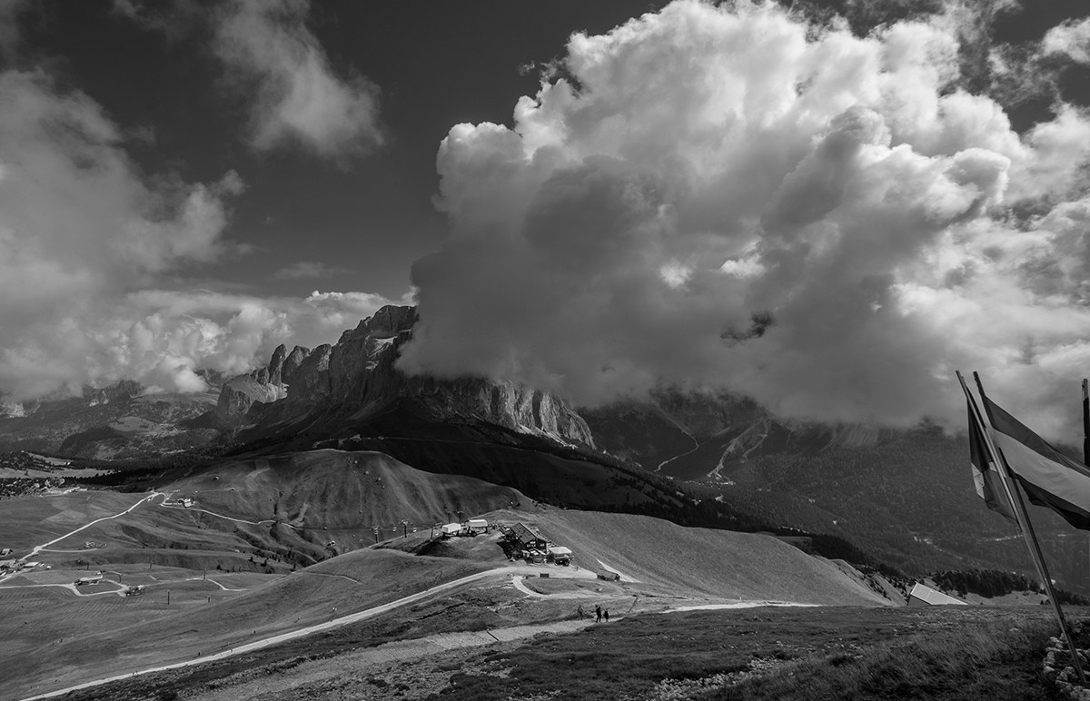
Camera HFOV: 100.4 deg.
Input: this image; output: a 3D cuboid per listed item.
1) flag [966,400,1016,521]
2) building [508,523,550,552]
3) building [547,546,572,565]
[{"bbox_3d":[5.898,1.458,6.000,0.450,1.500,0.300,-3,-6,34],"label":"flag"},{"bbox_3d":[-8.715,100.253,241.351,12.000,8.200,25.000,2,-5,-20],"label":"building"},{"bbox_3d":[7.531,100.428,221.500,7.200,5.800,7.600,2,-5,-22],"label":"building"}]

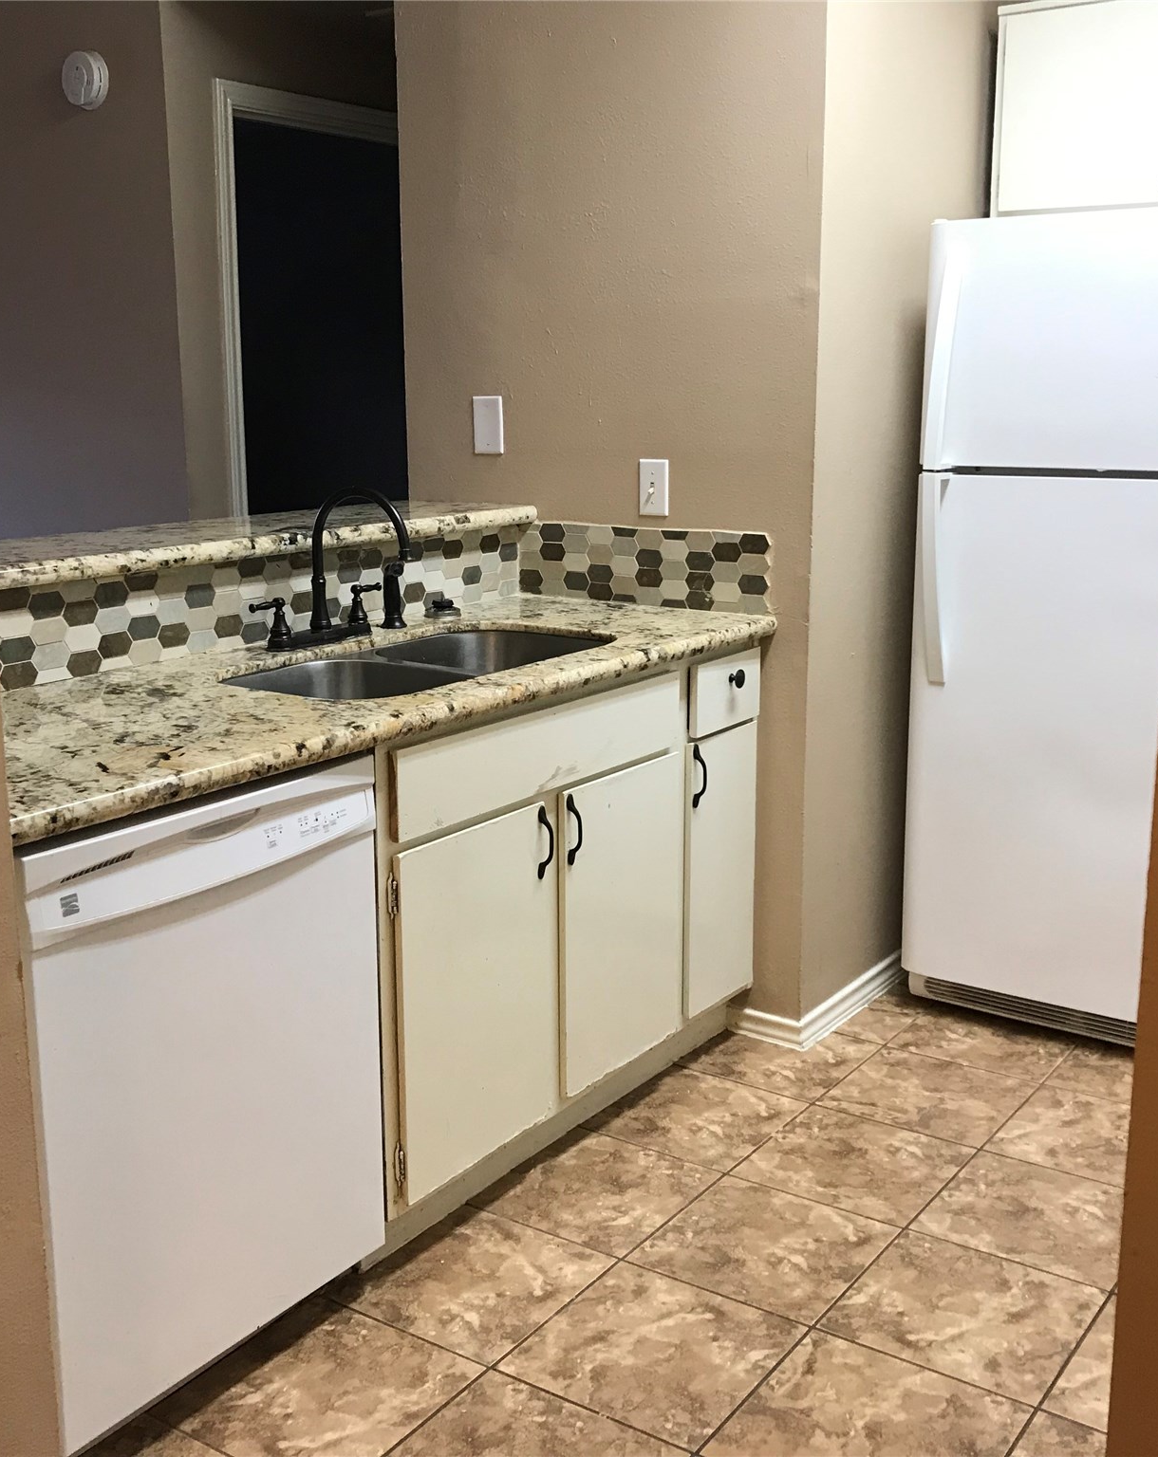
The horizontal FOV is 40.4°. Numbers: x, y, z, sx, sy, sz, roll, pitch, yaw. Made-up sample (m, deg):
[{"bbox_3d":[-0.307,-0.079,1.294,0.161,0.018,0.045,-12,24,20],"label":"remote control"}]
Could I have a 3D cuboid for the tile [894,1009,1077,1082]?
[{"bbox_3d":[0.871,0.663,3.332,0.332,0.010,0.332,8,14,34],"label":"tile"}]

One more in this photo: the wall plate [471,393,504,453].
[{"bbox_3d":[-0.202,-0.669,3.473,0.079,0.124,0.007,8,14,34],"label":"wall plate"}]

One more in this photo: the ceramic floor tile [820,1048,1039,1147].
[{"bbox_3d":[0.681,0.720,3.062,0.332,0.010,0.332,8,14,34],"label":"ceramic floor tile"}]

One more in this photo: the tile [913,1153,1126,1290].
[{"bbox_3d":[0.777,0.814,2.609,0.334,0.010,0.334,8,14,34],"label":"tile"}]

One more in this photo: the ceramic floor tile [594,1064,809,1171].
[{"bbox_3d":[0.217,0.738,2.985,0.334,0.010,0.334,8,14,34],"label":"ceramic floor tile"}]

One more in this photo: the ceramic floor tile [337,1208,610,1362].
[{"bbox_3d":[-0.166,0.854,2.438,0.334,0.010,0.334,8,14,34],"label":"ceramic floor tile"}]

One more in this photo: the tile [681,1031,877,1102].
[{"bbox_3d":[0.409,0.680,3.258,0.334,0.010,0.334,8,14,34],"label":"tile"}]

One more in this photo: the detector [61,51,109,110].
[{"bbox_3d":[-1.216,-1.595,3.863,0.135,0.135,0.040,8,14,34],"label":"detector"}]

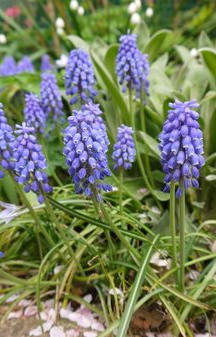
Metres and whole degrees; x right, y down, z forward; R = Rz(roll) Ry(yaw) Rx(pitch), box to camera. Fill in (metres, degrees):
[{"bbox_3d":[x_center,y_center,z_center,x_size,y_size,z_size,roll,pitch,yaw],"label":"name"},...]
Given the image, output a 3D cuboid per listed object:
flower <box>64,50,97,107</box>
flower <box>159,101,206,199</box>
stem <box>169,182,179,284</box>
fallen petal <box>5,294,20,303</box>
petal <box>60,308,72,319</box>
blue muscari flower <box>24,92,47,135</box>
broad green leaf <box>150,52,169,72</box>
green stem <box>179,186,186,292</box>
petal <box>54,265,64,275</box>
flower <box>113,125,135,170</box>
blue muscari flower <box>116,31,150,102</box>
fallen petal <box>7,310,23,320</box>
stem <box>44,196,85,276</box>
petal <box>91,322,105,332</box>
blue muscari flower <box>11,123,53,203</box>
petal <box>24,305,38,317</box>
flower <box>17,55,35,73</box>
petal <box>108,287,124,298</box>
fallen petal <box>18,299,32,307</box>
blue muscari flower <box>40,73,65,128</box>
[{"bbox_3d":[-0.028,-0.093,0.370,0.031,0.062,0.031,-5,21,0],"label":"flower"},{"bbox_3d":[0.053,-0.015,0.265,0.032,0.071,0.032,0,21,0],"label":"flower"},{"bbox_3d":[0.048,0.048,0.265,0.004,0.076,0.004,-1,-2,0],"label":"stem"},{"bbox_3d":[-0.079,0.107,0.300,0.013,0.003,0.009,0,21,0],"label":"fallen petal"},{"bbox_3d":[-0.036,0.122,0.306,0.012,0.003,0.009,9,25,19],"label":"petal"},{"bbox_3d":[-0.084,-0.064,0.420,0.024,0.050,0.024,-15,20,0],"label":"blue muscari flower"},{"bbox_3d":[0.071,-0.146,0.500,0.022,0.040,0.012,22,18,0],"label":"broad green leaf"},{"bbox_3d":[0.062,0.059,0.305,0.004,0.105,0.004,0,22,0],"label":"green stem"},{"bbox_3d":[-0.044,0.090,0.325,0.010,0.005,0.009,0,21,0],"label":"petal"},{"bbox_3d":[0.015,-0.021,0.360,0.024,0.045,0.024,3,18,0],"label":"flower"},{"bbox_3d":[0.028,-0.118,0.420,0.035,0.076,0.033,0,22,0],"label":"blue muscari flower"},{"bbox_3d":[-0.077,0.123,0.304,0.013,0.003,0.010,0,22,0],"label":"fallen petal"},{"bbox_3d":[-0.033,0.051,0.272,0.005,0.066,0.004,-25,7,0],"label":"stem"},{"bbox_3d":[-0.008,0.128,0.292,0.011,0.003,0.010,0,22,0],"label":"petal"},{"bbox_3d":[-0.062,-0.005,0.300,0.028,0.066,0.028,-15,20,0],"label":"blue muscari flower"},{"bbox_3d":[-0.052,0.095,0.242,0.009,0.003,0.008,0,18,0],"label":"petal"},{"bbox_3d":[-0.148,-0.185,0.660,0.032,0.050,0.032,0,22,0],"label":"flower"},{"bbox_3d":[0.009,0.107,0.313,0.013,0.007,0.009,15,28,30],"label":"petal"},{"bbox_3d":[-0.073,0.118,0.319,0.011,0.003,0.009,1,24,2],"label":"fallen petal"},{"bbox_3d":[-0.062,-0.077,0.410,0.027,0.061,0.027,-7,18,0],"label":"blue muscari flower"}]

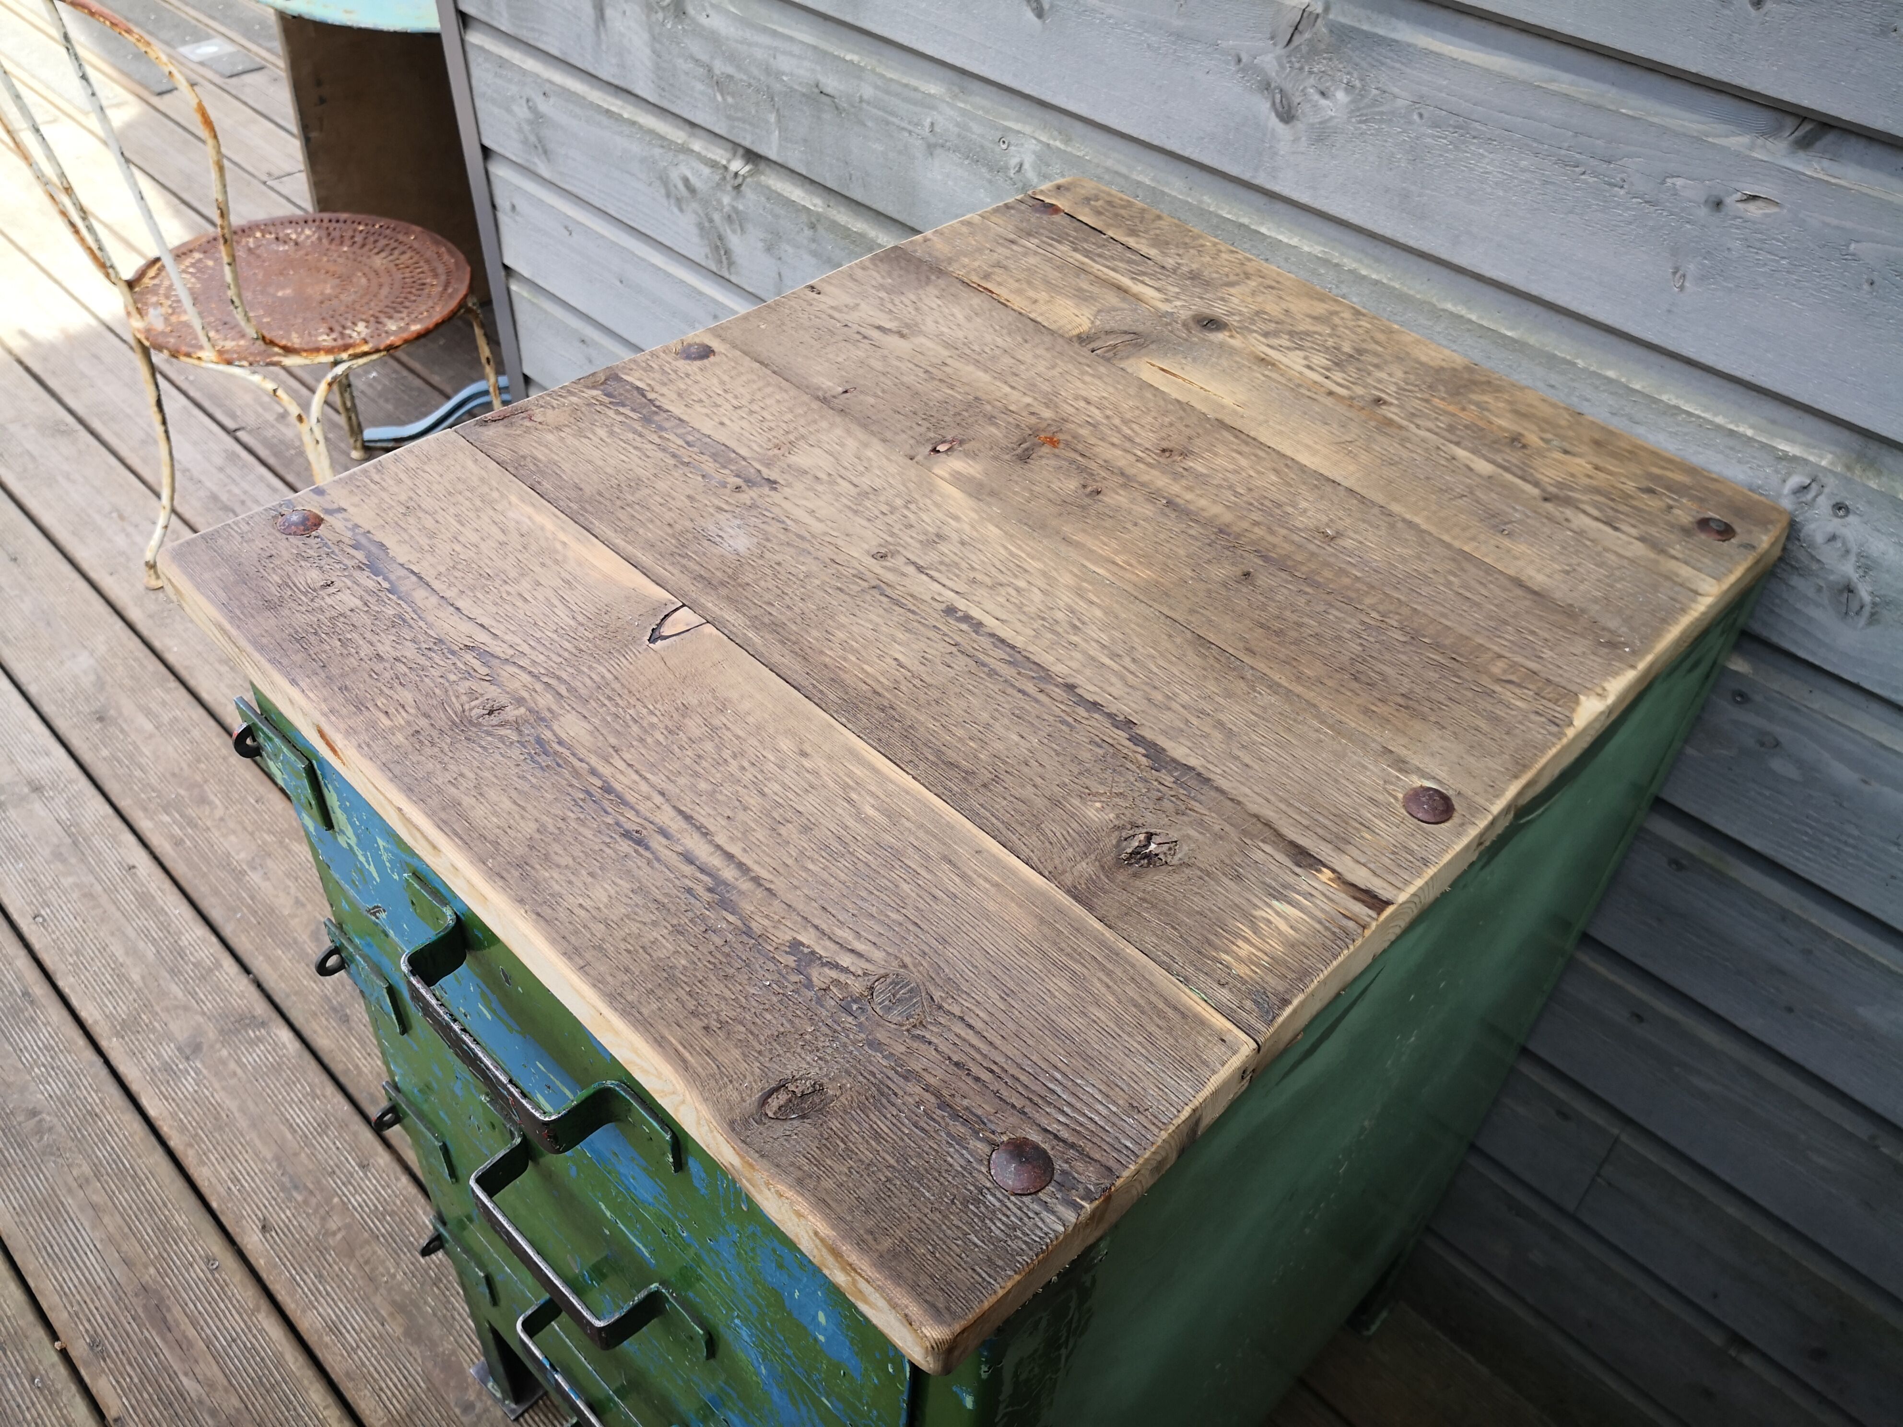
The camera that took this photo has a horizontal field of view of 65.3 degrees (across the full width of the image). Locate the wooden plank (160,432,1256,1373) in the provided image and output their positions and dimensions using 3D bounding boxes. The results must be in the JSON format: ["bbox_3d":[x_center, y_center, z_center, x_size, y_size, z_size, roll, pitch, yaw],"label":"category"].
[{"bbox_3d":[-0.126,0.030,0.604,0.503,0.025,0.151,36,52,28],"label":"wooden plank"}]

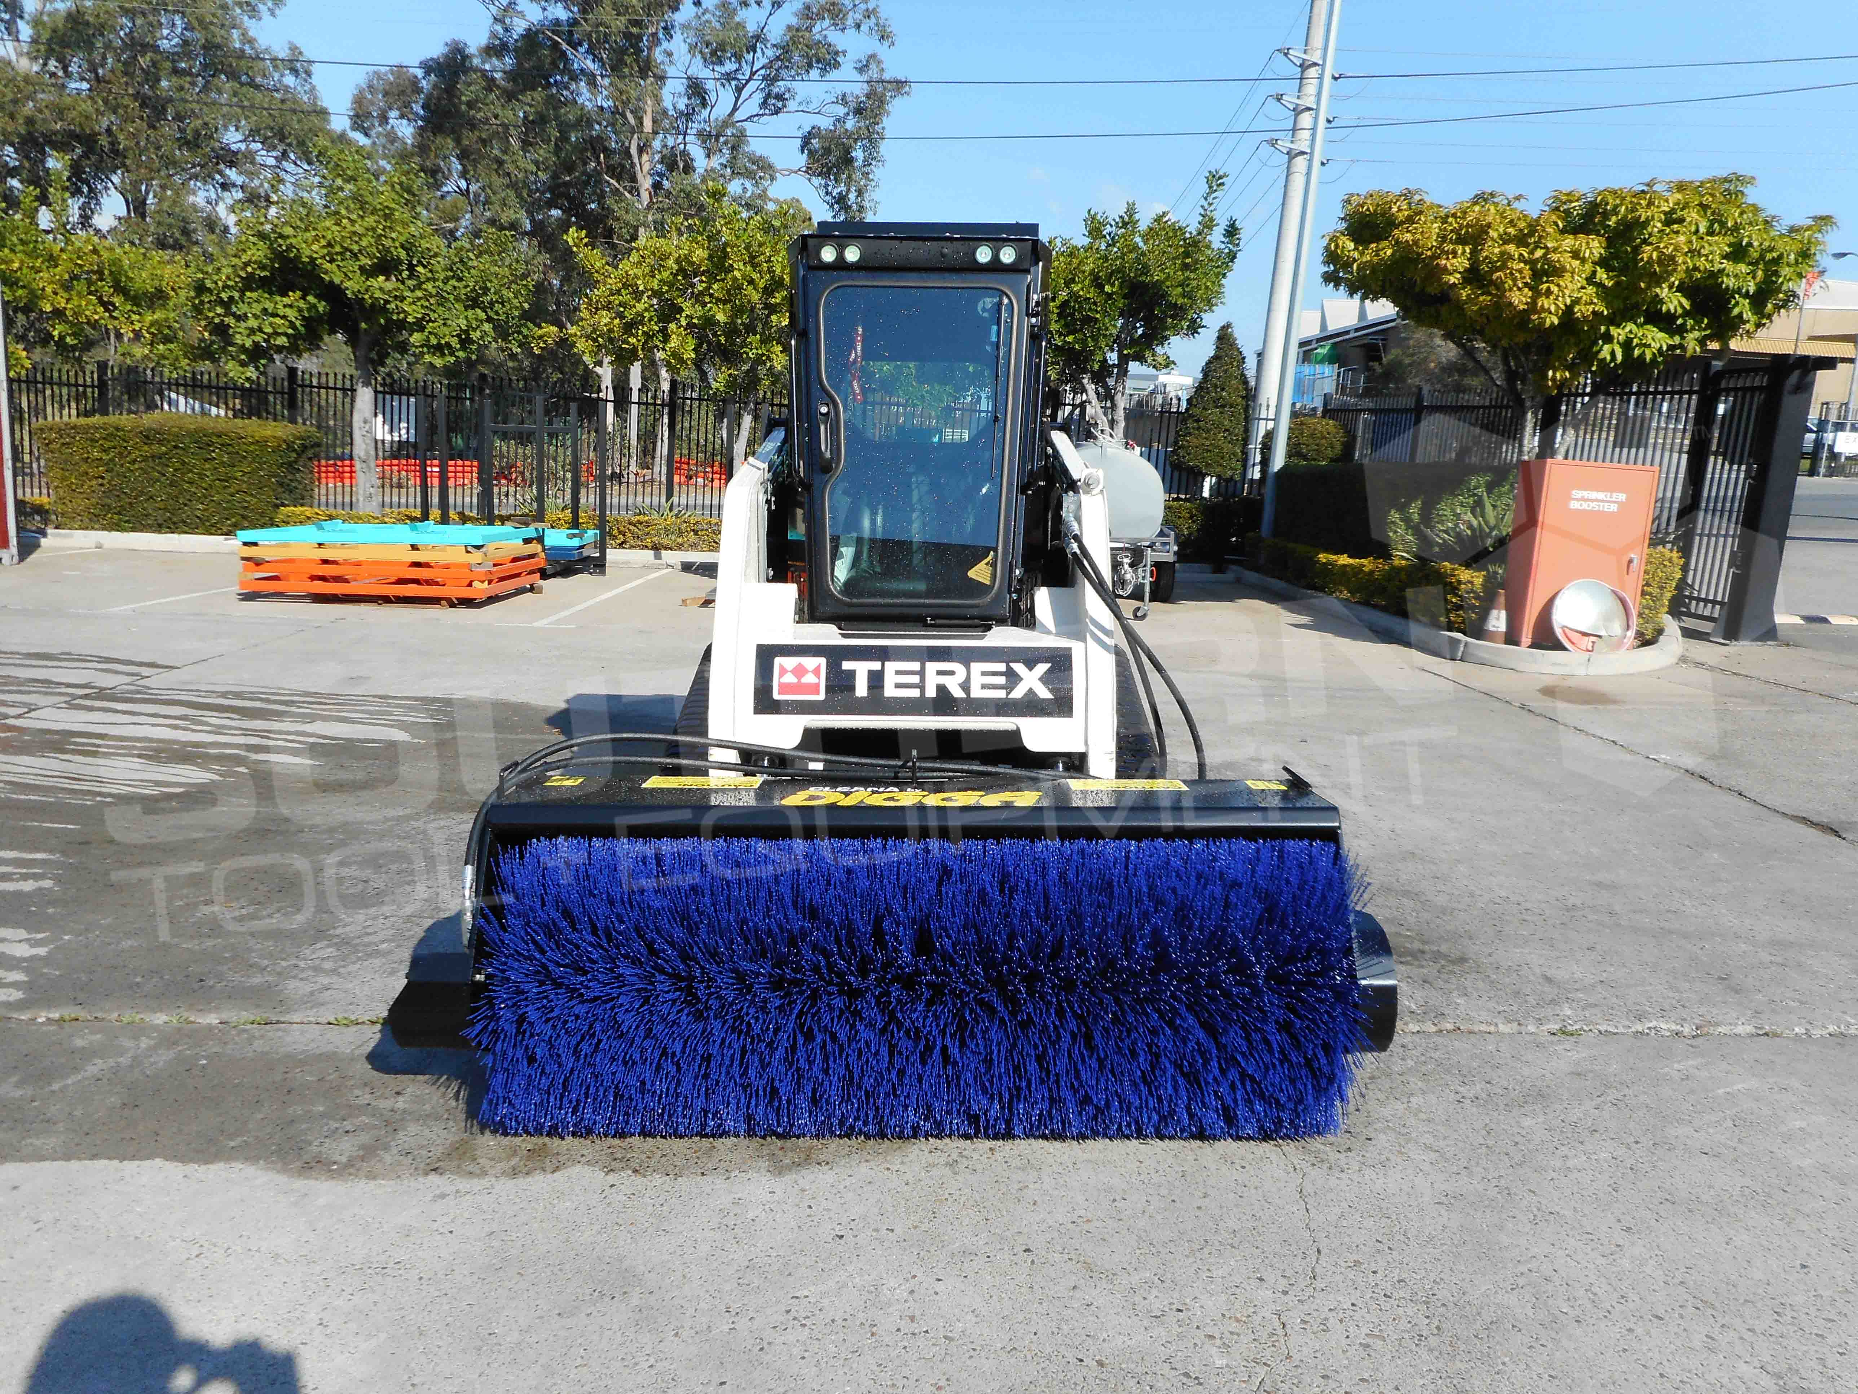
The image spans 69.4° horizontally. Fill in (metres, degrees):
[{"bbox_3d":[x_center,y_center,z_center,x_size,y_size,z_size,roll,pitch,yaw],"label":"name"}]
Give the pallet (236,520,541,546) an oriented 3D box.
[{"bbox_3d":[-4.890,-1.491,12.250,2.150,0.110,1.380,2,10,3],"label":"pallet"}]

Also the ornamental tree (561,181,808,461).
[{"bbox_3d":[-2.637,-4.039,16.200,3.500,4.550,3.300,4,10,0],"label":"ornamental tree"}]

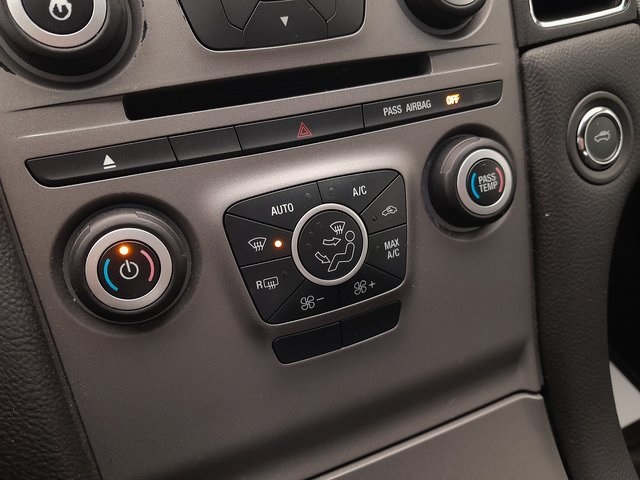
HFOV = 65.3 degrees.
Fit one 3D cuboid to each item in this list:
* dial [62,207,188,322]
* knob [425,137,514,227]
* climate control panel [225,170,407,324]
[{"bbox_3d":[-0.072,0.010,0.189,0.045,0.045,0.015,-14,11,-18],"label":"dial"},{"bbox_3d":[0.074,-0.028,0.237,0.045,0.045,0.015,-14,11,-18],"label":"knob"},{"bbox_3d":[0.003,0.002,0.214,0.081,0.056,0.010,-14,11,-18],"label":"climate control panel"}]

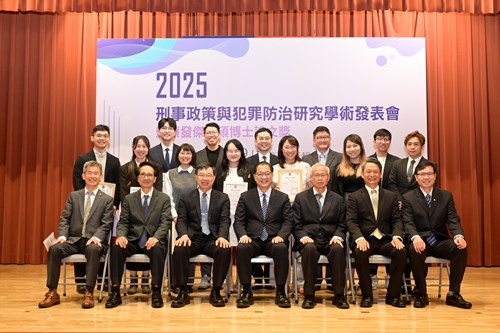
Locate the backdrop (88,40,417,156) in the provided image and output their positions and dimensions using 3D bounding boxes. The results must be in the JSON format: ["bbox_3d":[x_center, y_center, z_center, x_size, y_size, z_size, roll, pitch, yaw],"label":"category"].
[{"bbox_3d":[0.164,-0.439,8.638,4.750,2.889,0.040,0,-3,1],"label":"backdrop"}]

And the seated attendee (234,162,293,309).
[{"bbox_3d":[0.125,0.598,5.595,0.540,1.310,0.760,0,-3,0],"label":"seated attendee"}]

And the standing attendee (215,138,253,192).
[{"bbox_3d":[-0.181,0.508,6.377,0.430,1.609,0.320,0,-3,-1],"label":"standing attendee"}]

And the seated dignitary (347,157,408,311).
[{"bbox_3d":[1.150,0.588,5.596,0.530,1.330,0.760,0,-3,0],"label":"seated dignitary"}]

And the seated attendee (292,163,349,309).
[{"bbox_3d":[0.655,0.616,5.660,0.530,1.311,0.740,0,-3,4],"label":"seated attendee"}]

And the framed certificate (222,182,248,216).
[{"bbox_3d":[-0.137,0.320,5.941,0.245,0.330,0.020,0,-3,0],"label":"framed certificate"}]

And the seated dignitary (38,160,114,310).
[{"bbox_3d":[-1.580,0.598,5.595,0.620,1.310,0.760,0,-3,0],"label":"seated dignitary"}]

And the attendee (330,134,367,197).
[{"bbox_3d":[1.077,0.483,6.335,0.440,1.654,0.300,0,-3,6],"label":"attendee"}]

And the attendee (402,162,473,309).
[{"bbox_3d":[1.746,0.608,5.690,0.630,1.332,0.760,-1,-3,10],"label":"attendee"}]

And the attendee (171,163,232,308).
[{"bbox_3d":[-0.430,0.603,5.595,0.540,1.300,0.760,0,-3,0],"label":"attendee"}]

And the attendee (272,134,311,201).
[{"bbox_3d":[0.438,0.490,6.321,0.430,1.639,0.340,0,-3,2],"label":"attendee"}]

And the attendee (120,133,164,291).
[{"bbox_3d":[-1.144,0.491,6.268,0.450,1.631,0.300,0,-3,-6],"label":"attendee"}]

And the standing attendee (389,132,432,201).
[{"bbox_3d":[1.675,0.458,6.169,0.480,1.654,0.320,-1,-3,10],"label":"standing attendee"}]

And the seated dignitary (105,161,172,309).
[{"bbox_3d":[-1.044,0.611,5.705,0.620,1.328,0.760,0,-3,-6],"label":"seated dignitary"}]

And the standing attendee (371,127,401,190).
[{"bbox_3d":[1.436,0.446,6.419,0.500,1.707,0.320,0,-3,5],"label":"standing attendee"}]

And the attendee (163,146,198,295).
[{"bbox_3d":[-0.700,0.532,6.332,0.450,1.557,0.300,0,-3,-4],"label":"attendee"}]

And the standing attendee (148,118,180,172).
[{"bbox_3d":[-0.893,0.386,6.422,0.500,1.826,0.320,0,-3,-4],"label":"standing attendee"}]

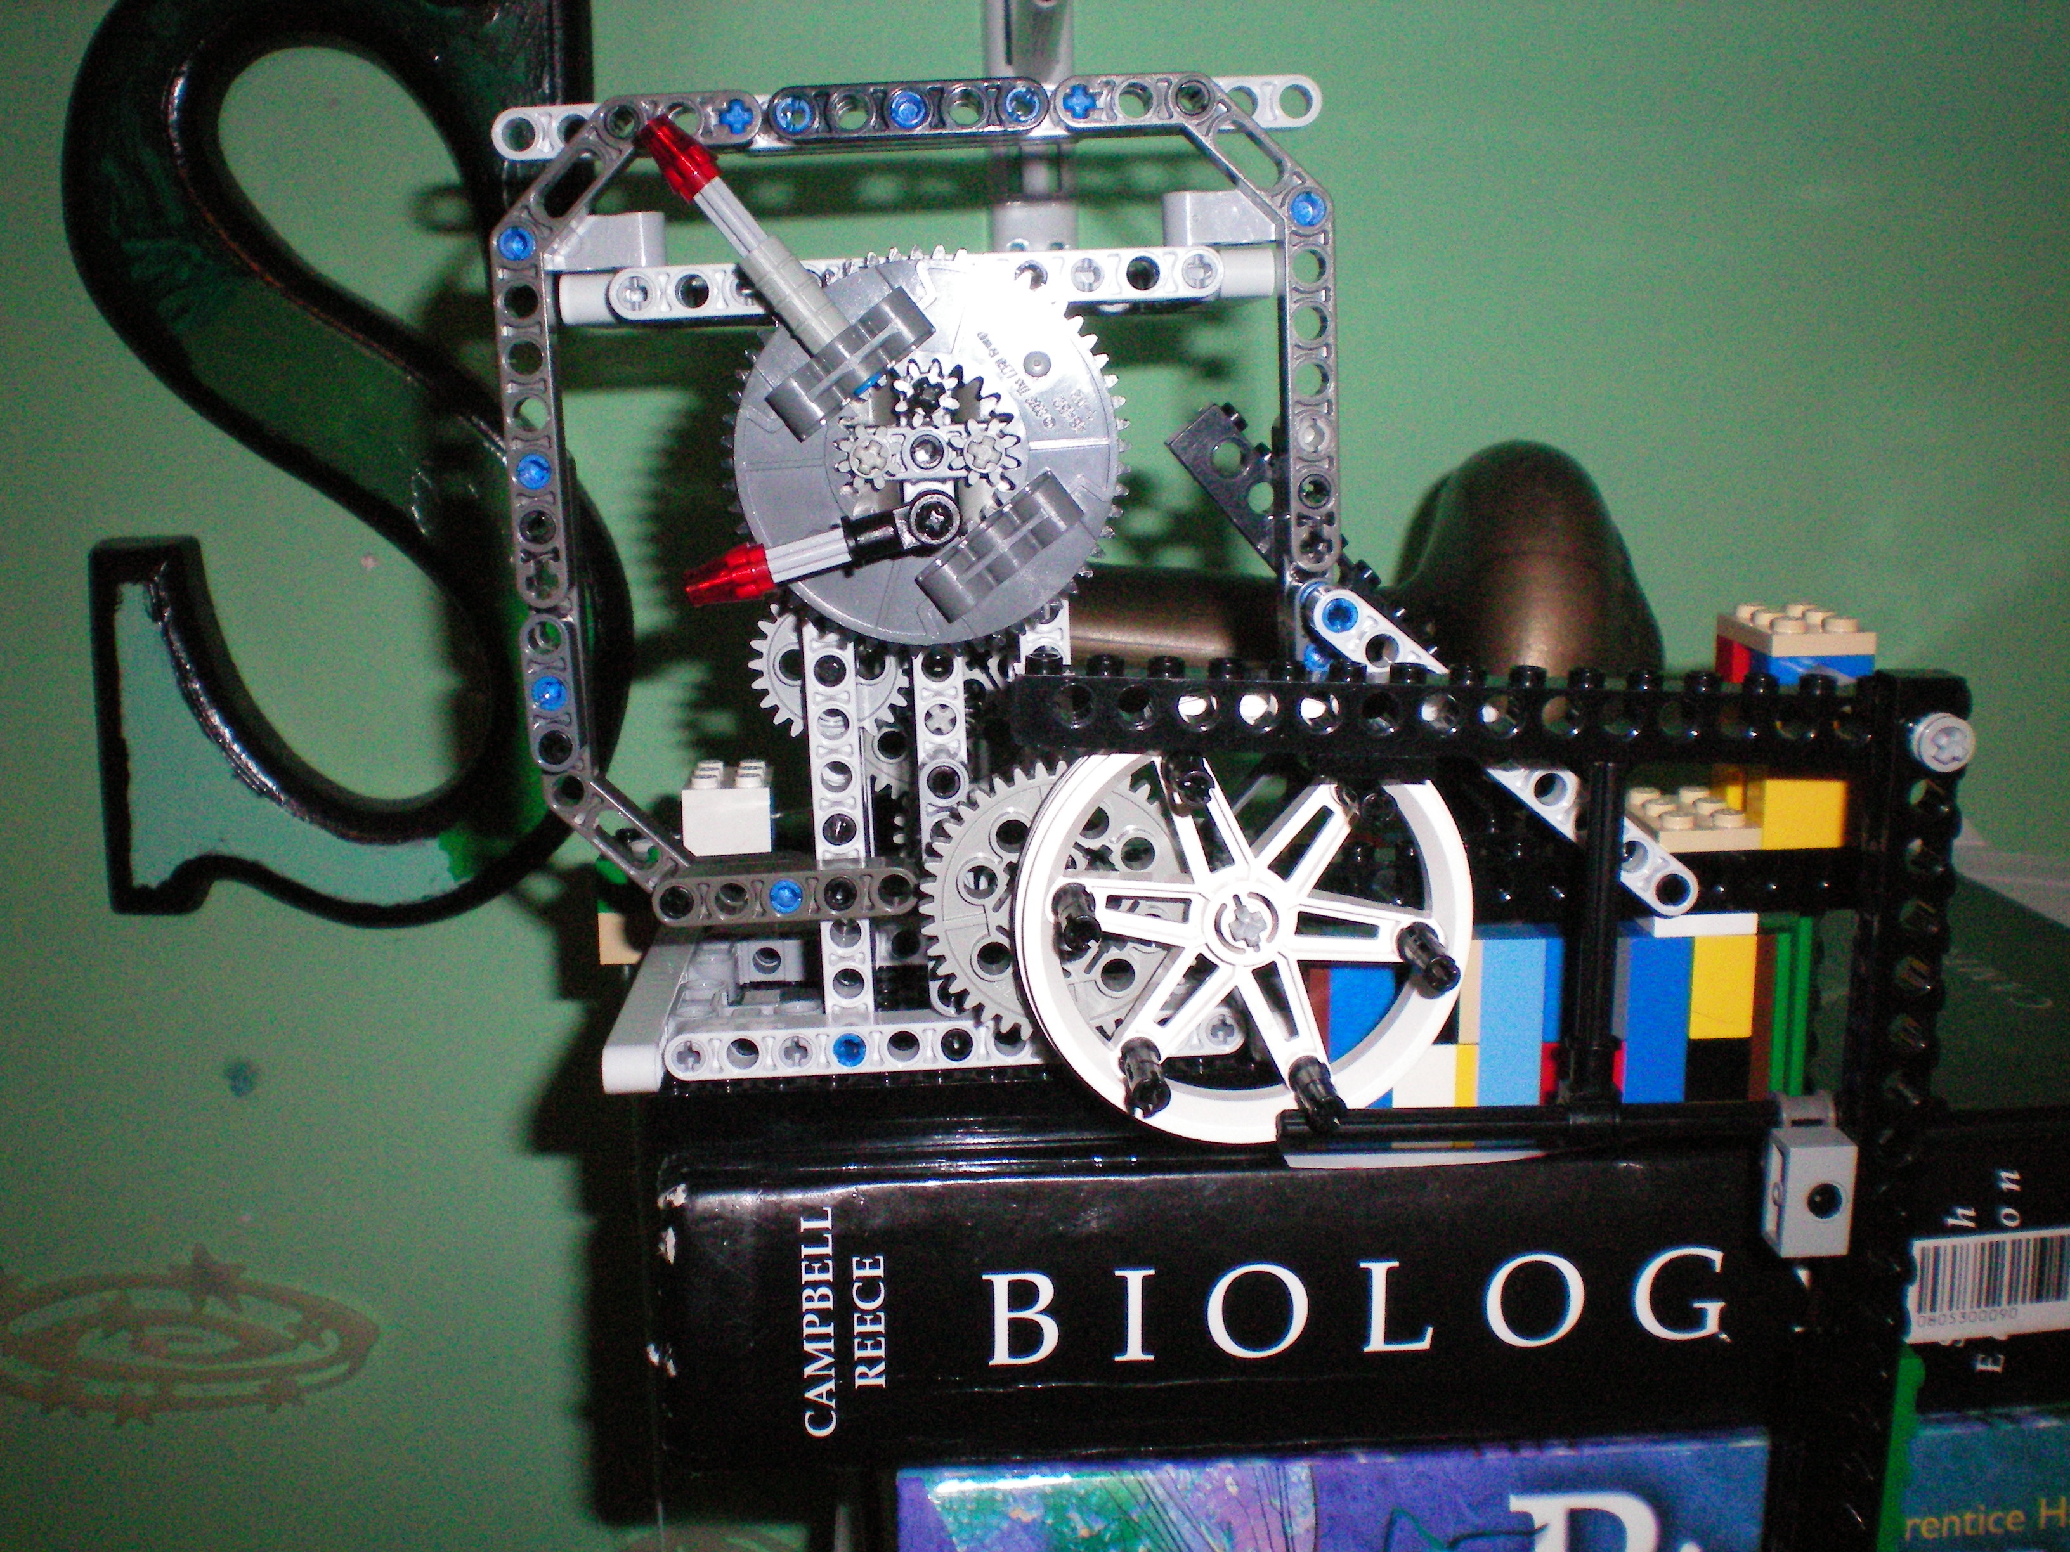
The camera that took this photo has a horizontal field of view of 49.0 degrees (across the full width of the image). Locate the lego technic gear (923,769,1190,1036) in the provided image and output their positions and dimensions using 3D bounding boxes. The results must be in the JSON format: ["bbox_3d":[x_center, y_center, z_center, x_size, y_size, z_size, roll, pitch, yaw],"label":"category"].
[{"bbox_3d":[0.004,0.018,0.328,0.042,0.042,0.008,-3,9,-2],"label":"lego technic gear"}]

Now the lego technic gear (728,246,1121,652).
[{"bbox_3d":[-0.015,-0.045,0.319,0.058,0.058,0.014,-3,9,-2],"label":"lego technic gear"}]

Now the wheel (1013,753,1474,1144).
[{"bbox_3d":[0.029,0.019,0.316,0.062,0.062,0.015,-3,9,-2],"label":"wheel"}]

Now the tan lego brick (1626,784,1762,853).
[{"bbox_3d":[0.102,0.006,0.355,0.016,0.005,0.024,-3,9,-2],"label":"tan lego brick"}]

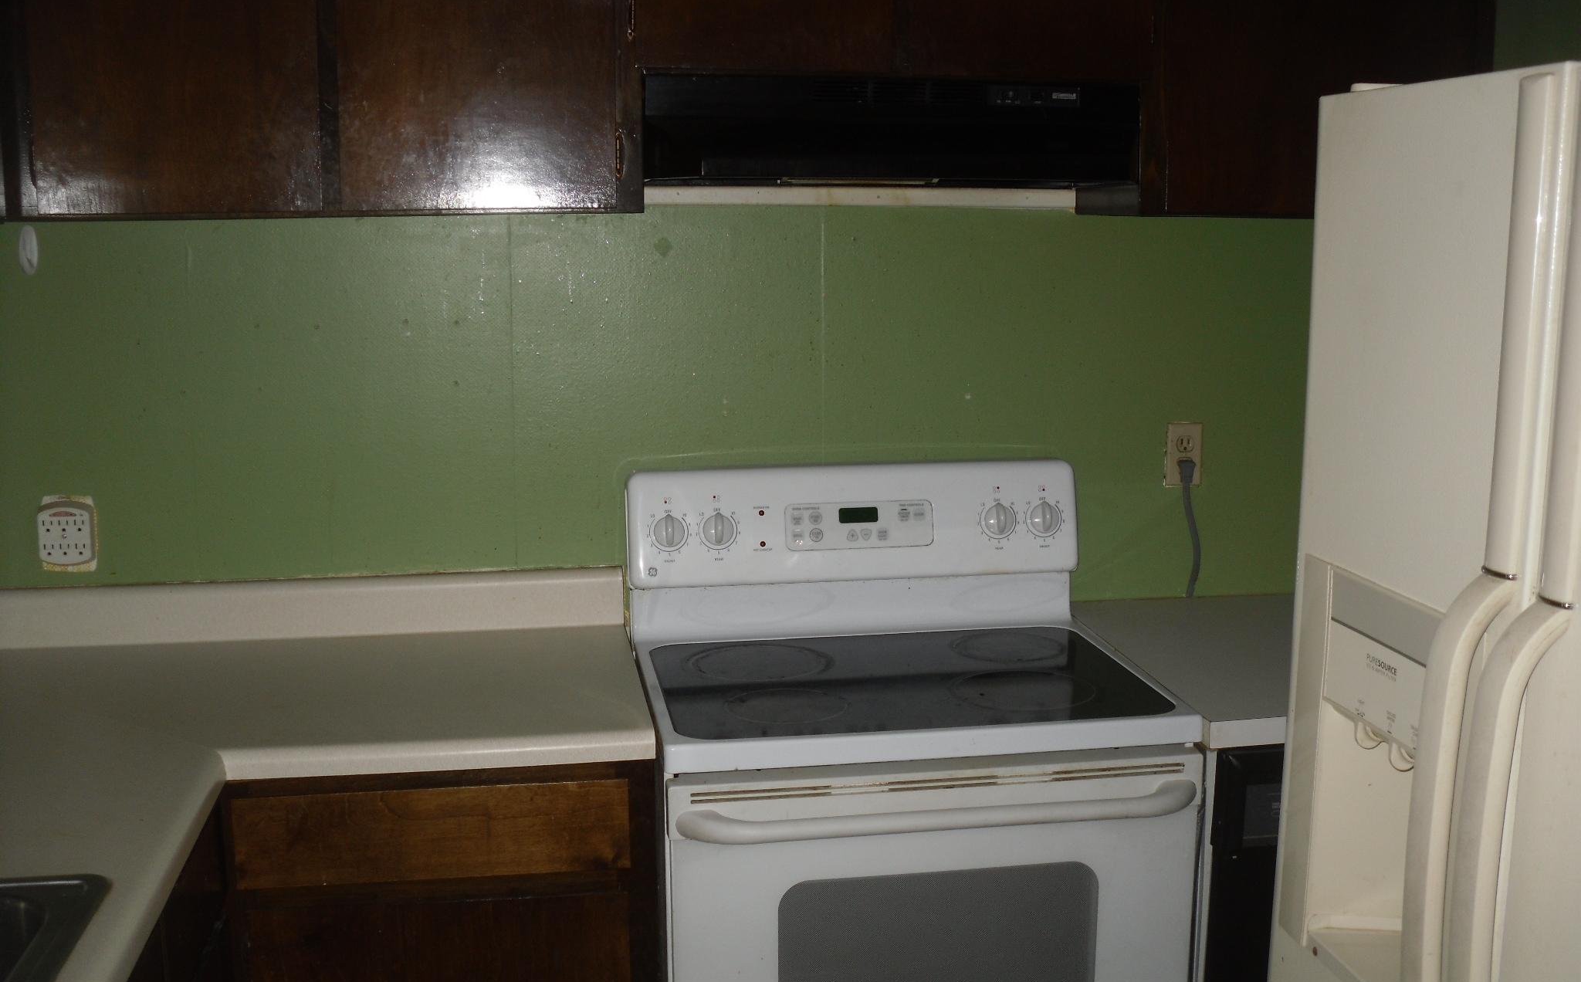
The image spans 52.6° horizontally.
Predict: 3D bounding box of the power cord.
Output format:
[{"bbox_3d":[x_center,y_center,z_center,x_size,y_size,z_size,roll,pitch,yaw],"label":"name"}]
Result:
[{"bbox_3d":[0.719,0.071,2.887,0.046,0.266,0.040,-2,10,-10],"label":"power cord"}]

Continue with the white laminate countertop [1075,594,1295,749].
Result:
[{"bbox_3d":[0.839,0.273,2.610,0.630,0.038,0.680,-2,10,-10],"label":"white laminate countertop"}]

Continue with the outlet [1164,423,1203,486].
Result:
[{"bbox_3d":[0.710,-0.065,2.879,0.070,0.114,0.010,-2,10,-10],"label":"outlet"}]

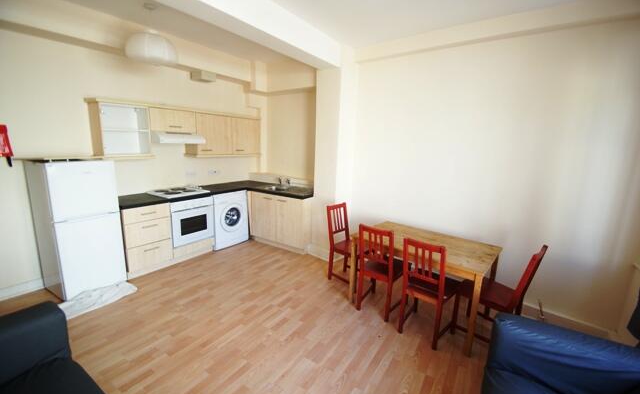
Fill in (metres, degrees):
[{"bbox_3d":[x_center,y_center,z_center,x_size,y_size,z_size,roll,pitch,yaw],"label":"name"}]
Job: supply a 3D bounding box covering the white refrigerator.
[{"bbox_3d":[-2.573,0.307,2.867,0.590,1.360,0.539,8,12,31],"label":"white refrigerator"}]

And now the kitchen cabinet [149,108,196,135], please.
[{"bbox_3d":[-2.045,-1.006,3.595,0.319,0.290,0.606,8,12,31],"label":"kitchen cabinet"}]

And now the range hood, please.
[{"bbox_3d":[-1.966,-0.792,3.580,0.520,0.140,0.606,8,12,31],"label":"range hood"}]

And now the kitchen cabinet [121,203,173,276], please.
[{"bbox_3d":[-2.247,0.472,3.312,0.584,0.815,0.509,8,12,31],"label":"kitchen cabinet"}]

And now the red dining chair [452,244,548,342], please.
[{"bbox_3d":[1.440,0.781,2.211,0.420,0.900,0.490,-8,14,-42],"label":"red dining chair"}]

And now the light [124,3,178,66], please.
[{"bbox_3d":[-1.714,-1.677,2.761,0.430,0.550,0.430,8,12,31],"label":"light"}]

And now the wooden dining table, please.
[{"bbox_3d":[0.985,0.782,2.624,1.170,0.724,0.745,11,14,41],"label":"wooden dining table"}]

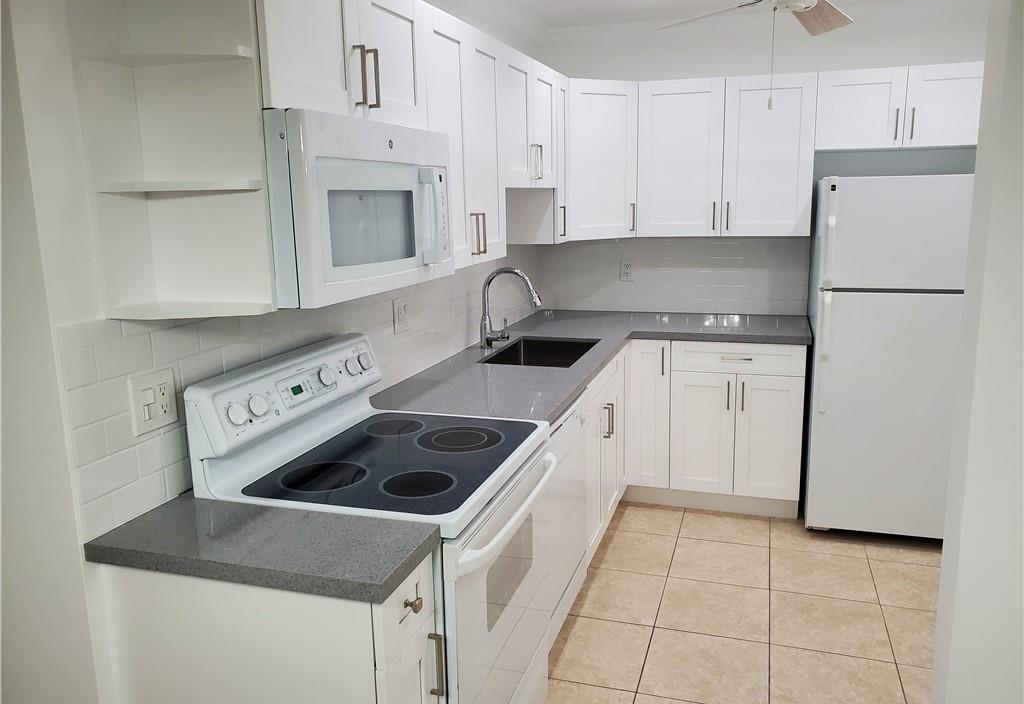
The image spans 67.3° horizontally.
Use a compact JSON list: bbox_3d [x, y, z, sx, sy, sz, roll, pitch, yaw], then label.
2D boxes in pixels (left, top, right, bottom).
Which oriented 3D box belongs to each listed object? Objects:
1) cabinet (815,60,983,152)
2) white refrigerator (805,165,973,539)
[{"bbox_3d":[1.812,-1.128,3.592,0.748,0.343,0.340,2,12,18],"label":"cabinet"},{"bbox_3d":[1.806,0.005,3.630,0.727,1.636,0.729,2,12,18],"label":"white refrigerator"}]

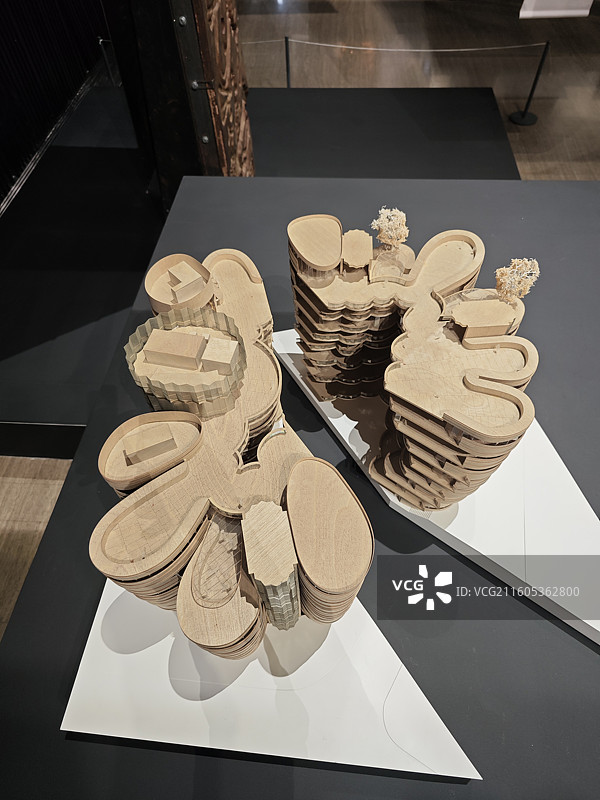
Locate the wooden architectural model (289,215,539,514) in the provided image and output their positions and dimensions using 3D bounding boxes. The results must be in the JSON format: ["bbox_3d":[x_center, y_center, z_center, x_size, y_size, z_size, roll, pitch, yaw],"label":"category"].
[{"bbox_3d":[0.230,-0.104,1.022,0.348,0.299,0.589,-24,55,-16],"label":"wooden architectural model"}]

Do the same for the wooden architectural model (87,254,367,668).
[{"bbox_3d":[-0.153,0.072,0.889,0.335,0.315,0.680,-15,53,-10],"label":"wooden architectural model"}]

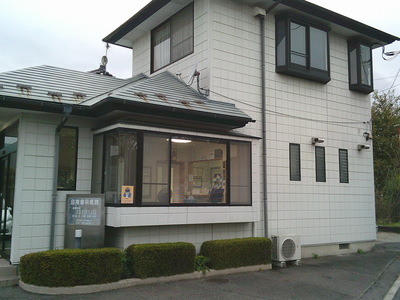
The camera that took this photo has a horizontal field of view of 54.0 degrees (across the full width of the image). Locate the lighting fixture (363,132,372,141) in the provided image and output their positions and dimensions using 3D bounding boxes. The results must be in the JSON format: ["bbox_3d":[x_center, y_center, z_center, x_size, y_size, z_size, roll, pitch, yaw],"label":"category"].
[{"bbox_3d":[4.698,-0.372,10.998,0.213,0.213,0.202,5,-8,-34],"label":"lighting fixture"}]

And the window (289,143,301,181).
[{"bbox_3d":[2.236,0.301,9.281,0.360,0.876,0.090,5,-7,-34],"label":"window"}]

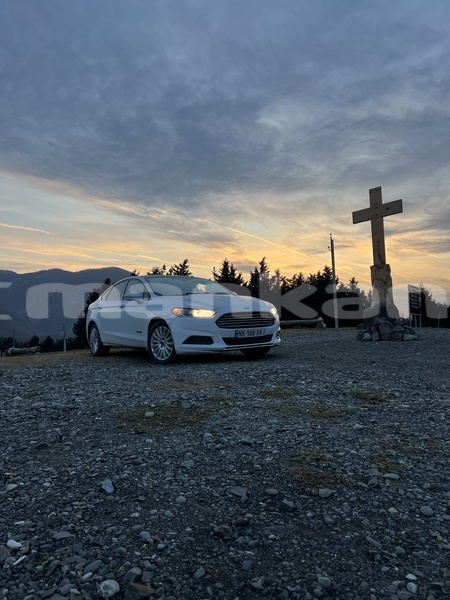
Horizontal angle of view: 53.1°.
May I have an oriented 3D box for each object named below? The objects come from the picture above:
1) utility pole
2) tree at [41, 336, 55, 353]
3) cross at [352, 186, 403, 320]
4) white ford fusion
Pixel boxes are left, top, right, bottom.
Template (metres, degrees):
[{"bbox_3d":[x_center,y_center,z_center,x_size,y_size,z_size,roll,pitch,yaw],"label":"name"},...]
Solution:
[{"bbox_3d":[7.480,-1.270,31.100,0.350,6.450,0.280,-3,-3,14],"label":"utility pole"},{"bbox_3d":[-14.966,3.777,38.000,1.250,1.500,1.250,-2,-3,-22],"label":"tree"},{"bbox_3d":[3.934,-1.181,11.542,0.600,3.410,1.480,0,-4,-37],"label":"cross"},{"bbox_3d":[-1.028,0.280,8.130,1.900,1.475,4.870,0,-3,-35],"label":"white ford fusion"}]

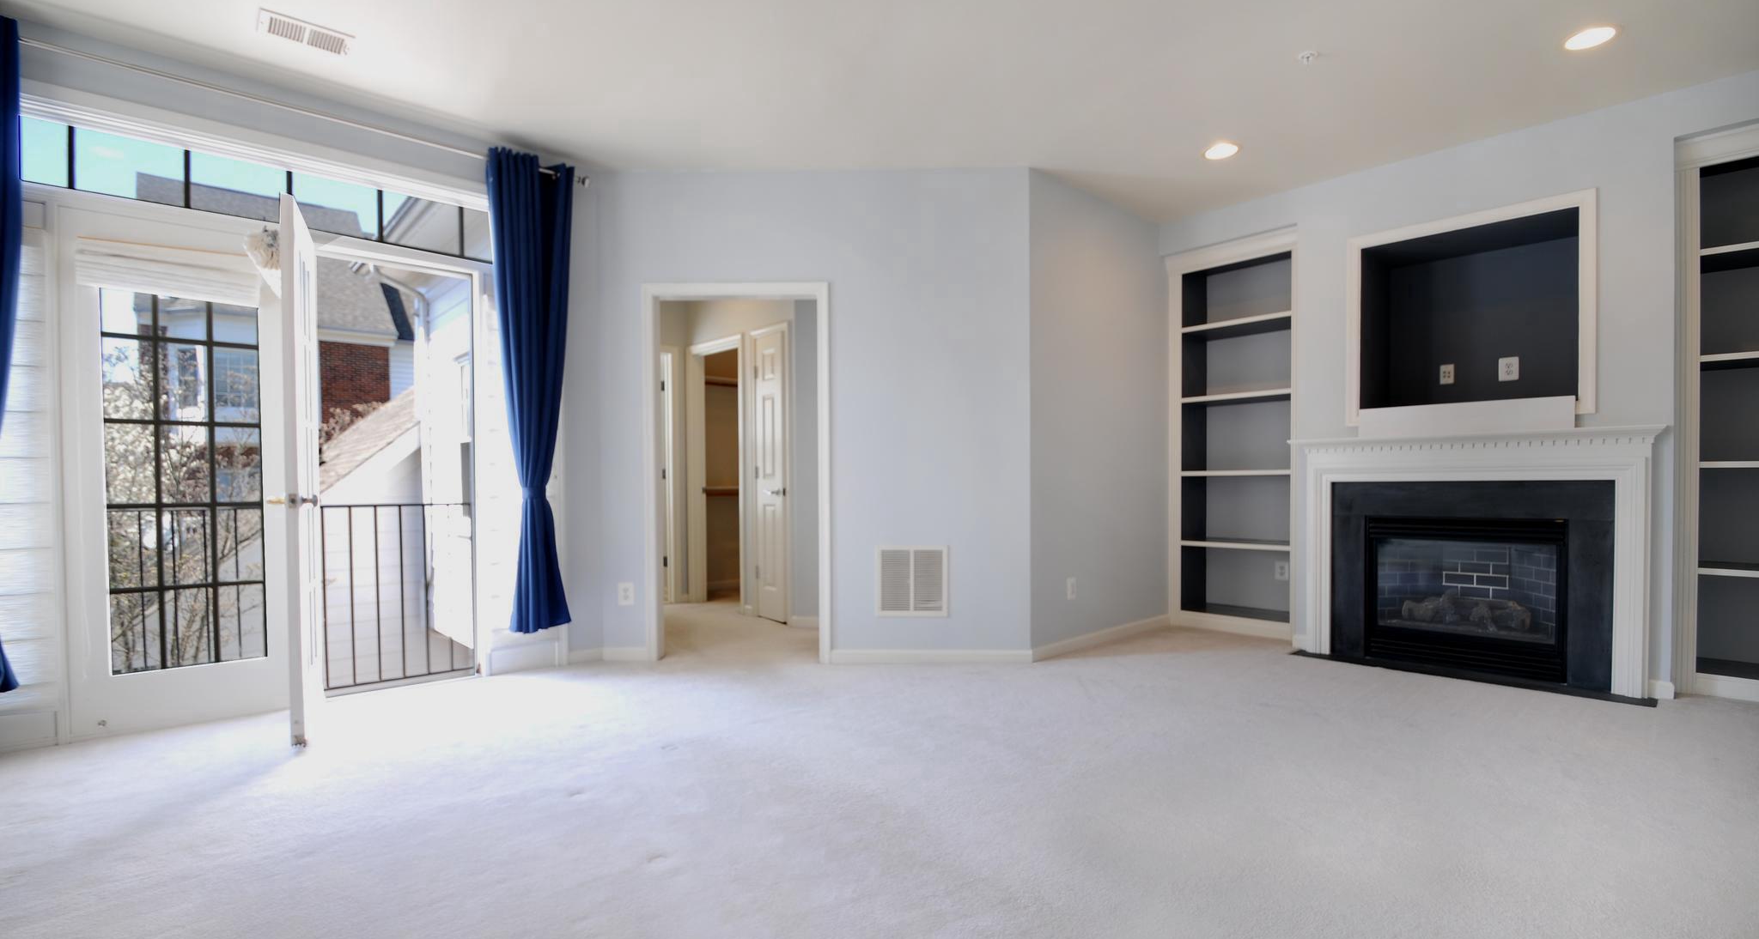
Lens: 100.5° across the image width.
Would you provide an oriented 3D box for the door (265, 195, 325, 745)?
[{"bbox_3d":[-2.360,0.010,3.020,0.045,2.060,0.660,0,0,-34],"label":"door"}]

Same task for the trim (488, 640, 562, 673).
[{"bbox_3d":[-1.888,1.008,3.920,0.390,0.135,0.025,0,0,-42],"label":"trim"}]

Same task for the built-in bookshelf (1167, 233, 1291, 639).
[{"bbox_3d":[2.383,-0.199,4.883,0.380,2.530,0.800,0,0,-44],"label":"built-in bookshelf"}]

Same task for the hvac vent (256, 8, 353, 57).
[{"bbox_3d":[-2.179,-1.647,2.785,0.295,0.020,0.195,0,0,-42],"label":"hvac vent"}]

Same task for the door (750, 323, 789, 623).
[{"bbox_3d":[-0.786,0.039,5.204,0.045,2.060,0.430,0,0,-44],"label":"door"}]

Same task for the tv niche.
[{"bbox_3d":[3.233,-0.794,4.035,0.580,0.930,0.910,0,0,-44],"label":"tv niche"}]

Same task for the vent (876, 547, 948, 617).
[{"bbox_3d":[0.186,0.619,4.034,0.395,0.385,0.025,0,0,0],"label":"vent"}]

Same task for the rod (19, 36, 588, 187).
[{"bbox_3d":[-2.425,-1.548,3.196,2.300,0.050,0.070,0,0,-42],"label":"rod"}]

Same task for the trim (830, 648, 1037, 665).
[{"bbox_3d":[0.288,1.035,4.035,1.110,0.075,0.020,0,0,0],"label":"trim"}]

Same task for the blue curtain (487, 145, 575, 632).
[{"bbox_3d":[-1.808,-0.392,3.789,0.420,2.430,0.140,0,0,-42],"label":"blue curtain"}]

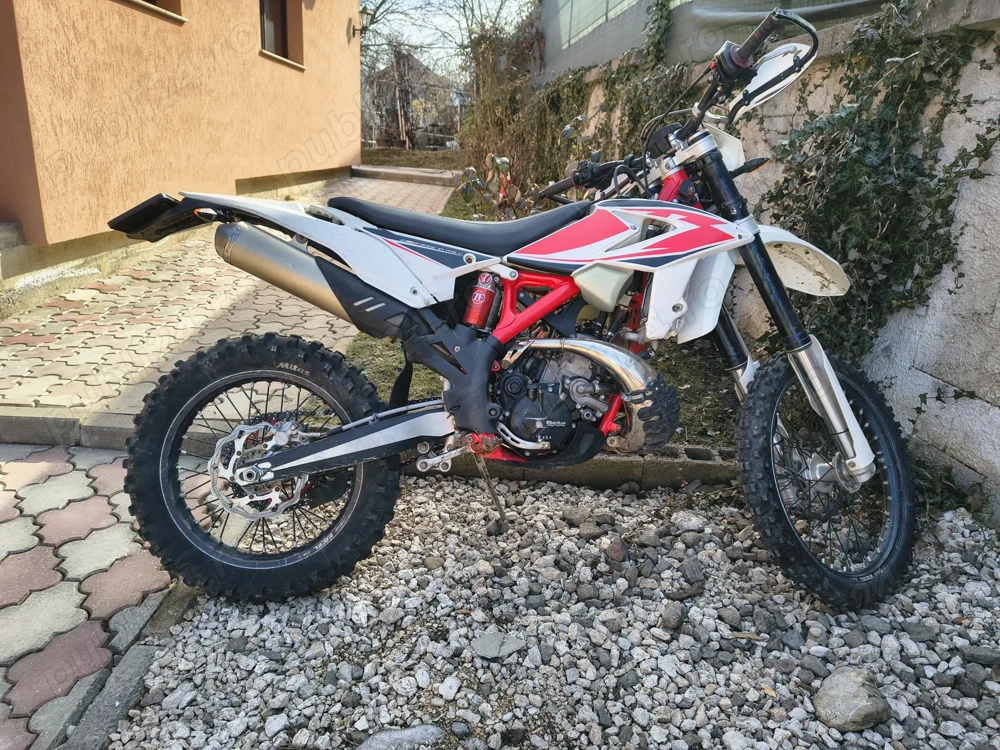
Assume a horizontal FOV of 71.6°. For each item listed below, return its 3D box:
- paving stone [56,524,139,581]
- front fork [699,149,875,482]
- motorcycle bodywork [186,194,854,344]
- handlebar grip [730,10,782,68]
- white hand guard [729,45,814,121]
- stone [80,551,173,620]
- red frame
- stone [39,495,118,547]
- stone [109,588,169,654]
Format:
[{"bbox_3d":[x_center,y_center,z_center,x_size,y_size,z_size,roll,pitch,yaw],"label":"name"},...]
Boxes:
[{"bbox_3d":[-1.036,0.479,1.808,0.220,0.060,0.264,2,20,-2],"label":"paving stone"},{"bbox_3d":[0.688,-0.125,1.849,0.150,0.960,0.270,-25,0,-35],"label":"front fork"},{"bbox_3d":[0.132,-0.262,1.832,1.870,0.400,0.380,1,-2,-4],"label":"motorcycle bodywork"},{"bbox_3d":[0.584,-0.763,1.569,0.052,0.052,0.125,-24,-9,-24],"label":"handlebar grip"},{"bbox_3d":[0.629,-0.695,1.640,0.065,0.100,0.250,-10,-10,-35],"label":"white hand guard"},{"bbox_3d":[-0.906,0.529,1.689,0.220,0.060,0.264,2,20,-2],"label":"stone"},{"bbox_3d":[0.243,-0.166,1.802,0.600,0.770,0.260,1,-2,-4],"label":"red frame"},{"bbox_3d":[-1.173,0.428,1.931,0.220,0.060,0.264,2,20,-2],"label":"stone"},{"bbox_3d":[-0.849,0.582,1.595,0.090,0.060,0.214,2,20,-2],"label":"stone"}]

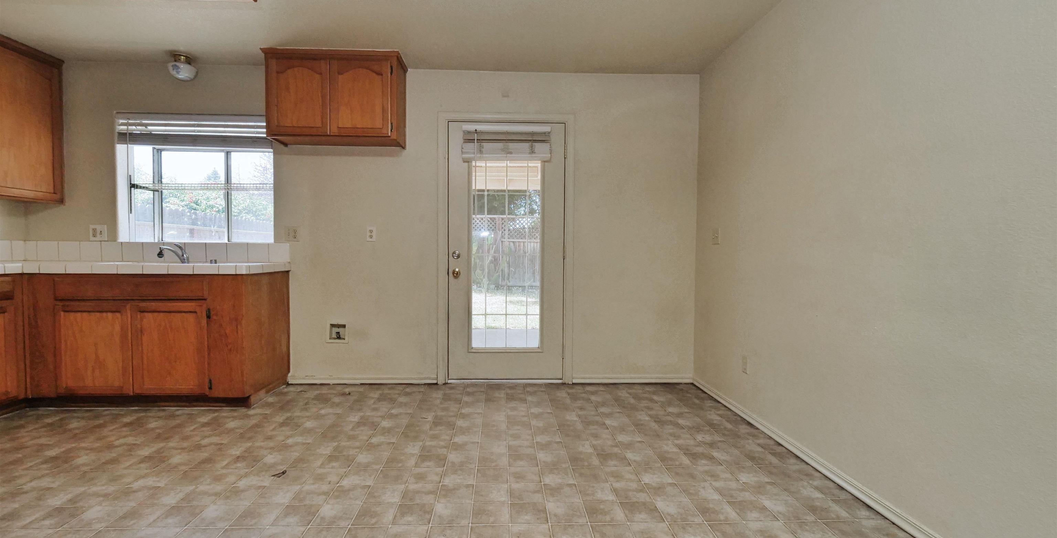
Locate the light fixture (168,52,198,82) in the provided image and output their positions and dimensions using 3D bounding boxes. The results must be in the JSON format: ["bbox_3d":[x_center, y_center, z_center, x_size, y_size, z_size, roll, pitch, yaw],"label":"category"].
[{"bbox_3d":[-2.461,-1.447,3.050,0.195,0.195,0.195,0,2,-2],"label":"light fixture"}]

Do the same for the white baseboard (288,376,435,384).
[{"bbox_3d":[-1.301,0.877,3.360,1.165,0.063,0.015,0,2,-2],"label":"white baseboard"}]

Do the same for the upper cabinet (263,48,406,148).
[{"bbox_3d":[-1.385,-1.232,3.139,0.915,0.594,0.310,0,2,-2],"label":"upper cabinet"}]

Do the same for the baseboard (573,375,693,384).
[{"bbox_3d":[0.846,0.895,3.436,0.978,0.063,0.015,0,2,-2],"label":"baseboard"}]

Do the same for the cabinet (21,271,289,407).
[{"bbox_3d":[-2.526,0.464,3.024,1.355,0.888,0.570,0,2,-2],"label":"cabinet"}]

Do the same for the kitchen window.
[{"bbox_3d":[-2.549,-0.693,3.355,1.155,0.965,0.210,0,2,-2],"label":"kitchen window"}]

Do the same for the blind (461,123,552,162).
[{"bbox_3d":[-0.168,-0.959,3.304,0.699,0.275,0.065,0,2,-2],"label":"blind"}]

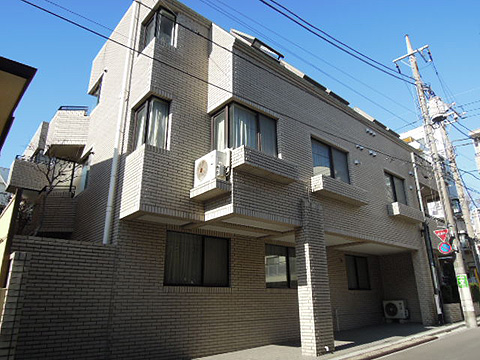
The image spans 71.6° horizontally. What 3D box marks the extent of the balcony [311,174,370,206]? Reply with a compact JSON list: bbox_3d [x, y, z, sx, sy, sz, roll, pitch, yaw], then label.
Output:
[{"bbox_3d":[2.876,0.322,9.423,2.215,0.391,0.360,16,-25,-38],"label":"balcony"}]

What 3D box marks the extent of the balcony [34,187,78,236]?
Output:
[{"bbox_3d":[-5.614,1.110,10.709,1.185,1.380,1.030,-1,-20,0],"label":"balcony"}]

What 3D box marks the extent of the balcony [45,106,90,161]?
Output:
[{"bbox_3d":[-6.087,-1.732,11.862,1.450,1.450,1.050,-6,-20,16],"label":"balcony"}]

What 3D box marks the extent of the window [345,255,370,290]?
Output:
[{"bbox_3d":[4.566,3.609,12.909,1.500,1.264,0.093,16,-25,-38],"label":"window"}]

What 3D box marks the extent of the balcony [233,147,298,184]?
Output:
[{"bbox_3d":[0.628,-0.299,7.602,1.725,0.391,0.381,16,-25,-38],"label":"balcony"}]

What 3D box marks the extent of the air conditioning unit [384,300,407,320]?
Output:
[{"bbox_3d":[5.288,4.383,11.205,0.295,0.605,0.738,15,-25,-37],"label":"air conditioning unit"}]

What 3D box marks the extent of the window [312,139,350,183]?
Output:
[{"bbox_3d":[2.739,-0.490,9.910,1.764,1.159,0.118,15,-25,-37],"label":"window"}]

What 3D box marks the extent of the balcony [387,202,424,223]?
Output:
[{"bbox_3d":[5.900,1.195,11.831,1.890,0.397,0.371,16,-25,-38],"label":"balcony"}]

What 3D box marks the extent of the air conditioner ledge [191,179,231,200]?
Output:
[{"bbox_3d":[-0.633,0.249,7.214,0.410,0.181,0.982,15,-25,-37],"label":"air conditioner ledge"}]

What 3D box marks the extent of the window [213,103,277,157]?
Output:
[{"bbox_3d":[0.127,-1.031,8.381,1.432,1.210,0.900,15,-25,-37],"label":"window"}]

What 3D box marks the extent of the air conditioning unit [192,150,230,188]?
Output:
[{"bbox_3d":[-0.628,-0.183,7.306,0.303,0.672,0.856,15,-25,-37],"label":"air conditioning unit"}]

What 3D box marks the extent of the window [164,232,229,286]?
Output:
[{"bbox_3d":[-1.037,2.037,8.417,1.917,1.264,0.093,16,-25,-38],"label":"window"}]

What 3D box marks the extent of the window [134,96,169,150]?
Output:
[{"bbox_3d":[-2.127,-1.180,7.866,0.472,1.255,0.945,15,-25,-37],"label":"window"}]

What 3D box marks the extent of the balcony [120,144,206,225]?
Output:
[{"bbox_3d":[-1.702,0.216,7.589,1.550,1.442,1.009,16,-25,-38],"label":"balcony"}]

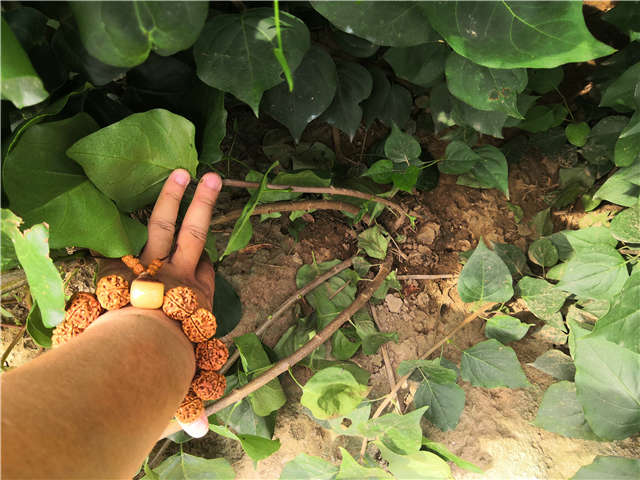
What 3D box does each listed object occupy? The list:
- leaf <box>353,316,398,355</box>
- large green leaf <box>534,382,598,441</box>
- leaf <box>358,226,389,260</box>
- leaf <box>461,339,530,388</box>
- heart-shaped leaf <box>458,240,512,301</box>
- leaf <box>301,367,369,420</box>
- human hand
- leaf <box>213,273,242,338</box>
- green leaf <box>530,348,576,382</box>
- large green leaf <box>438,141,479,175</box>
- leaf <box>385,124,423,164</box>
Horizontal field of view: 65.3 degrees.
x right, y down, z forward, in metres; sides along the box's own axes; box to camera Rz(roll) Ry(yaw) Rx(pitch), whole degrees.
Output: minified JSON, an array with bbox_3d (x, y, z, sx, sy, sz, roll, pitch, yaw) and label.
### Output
[{"bbox_3d":[0.053,0.091,0.475,0.045,0.020,0.037,6,50,5],"label":"leaf"},{"bbox_3d":[0.254,0.175,0.520,0.073,0.020,0.056,-24,59,-9],"label":"large green leaf"},{"bbox_3d":[0.058,0.004,0.545,0.033,0.020,0.041,1,50,1],"label":"leaf"},{"bbox_3d":[0.162,0.114,0.460,0.065,0.015,0.045,26,55,20],"label":"leaf"},{"bbox_3d":[0.195,0.037,0.598,0.065,0.020,0.079,4,66,9],"label":"heart-shaped leaf"},{"bbox_3d":[0.013,0.132,0.430,0.054,0.020,0.044,10,51,8],"label":"leaf"},{"bbox_3d":[-0.118,0.048,0.380,0.085,0.080,0.190,4,88,6],"label":"human hand"},{"bbox_3d":[-0.108,0.064,0.505,0.056,0.020,0.076,-2,66,-6],"label":"leaf"},{"bbox_3d":[0.257,0.137,0.546,0.054,0.020,0.036,1,59,6],"label":"green leaf"},{"bbox_3d":[0.175,-0.104,0.630,0.046,0.020,0.042,-11,51,-9],"label":"large green leaf"},{"bbox_3d":[0.112,-0.137,0.706,0.052,0.020,0.062,-12,77,2],"label":"leaf"}]

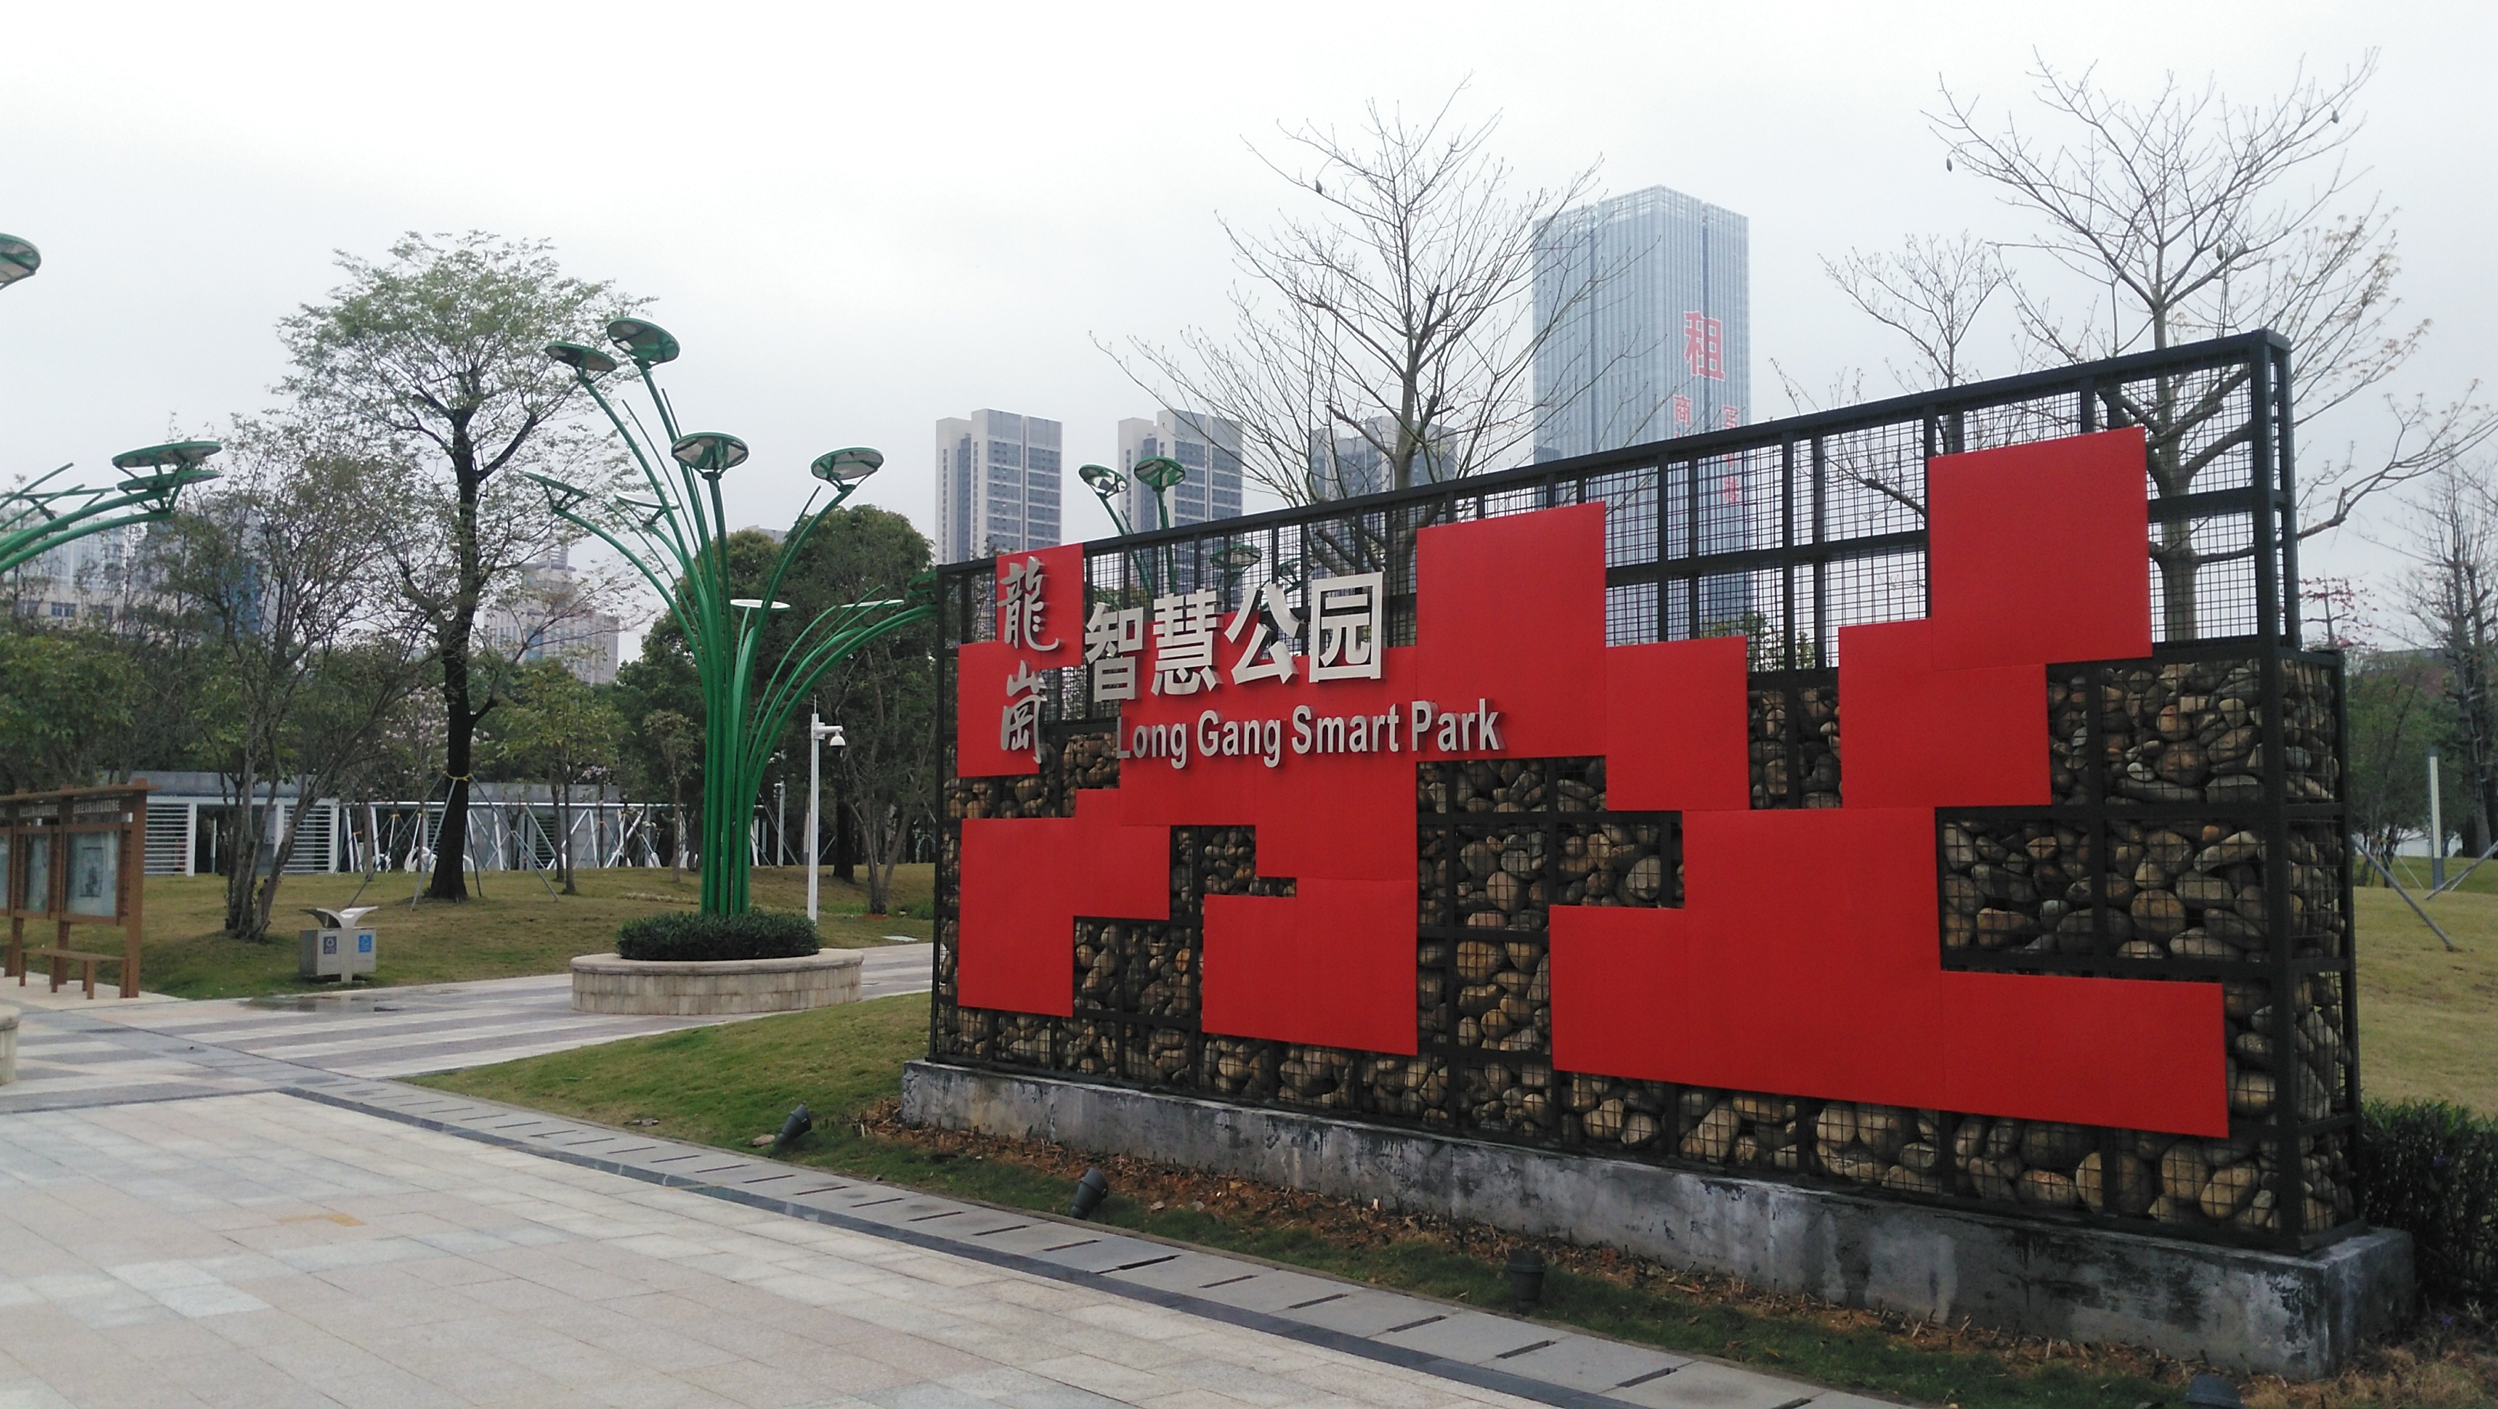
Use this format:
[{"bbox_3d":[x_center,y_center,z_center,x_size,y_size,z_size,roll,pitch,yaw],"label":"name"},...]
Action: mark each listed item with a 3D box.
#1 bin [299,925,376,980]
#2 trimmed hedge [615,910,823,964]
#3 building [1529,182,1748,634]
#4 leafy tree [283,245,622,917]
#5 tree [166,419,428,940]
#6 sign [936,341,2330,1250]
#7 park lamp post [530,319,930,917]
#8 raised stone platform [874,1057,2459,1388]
[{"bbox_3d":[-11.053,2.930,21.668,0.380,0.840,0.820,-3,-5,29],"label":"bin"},{"bbox_3d":[-5.737,2.484,19.203,2.240,0.480,2.200,1,-5,-17],"label":"trimmed hedge"},{"bbox_3d":[102.617,-44.218,474.825,37.972,167.204,42.548,-4,-6,45],"label":"building"},{"bbox_3d":[-15.525,-2.785,35.221,6.722,13.225,6.722,2,-5,-24],"label":"leafy tree"},{"bbox_3d":[-14.068,-0.410,26.532,3.875,7.690,3.875,2,-5,-28],"label":"tree"},{"bbox_3d":[0.949,0.476,8.601,7.351,2.959,0.704,-4,-6,45],"label":"sign"},{"bbox_3d":[-5.472,-0.726,19.457,4.600,7.020,4.400,1,-5,-16],"label":"park lamp post"},{"bbox_3d":[0.954,2.098,8.385,7.466,0.344,0.990,-4,-6,45],"label":"raised stone platform"}]

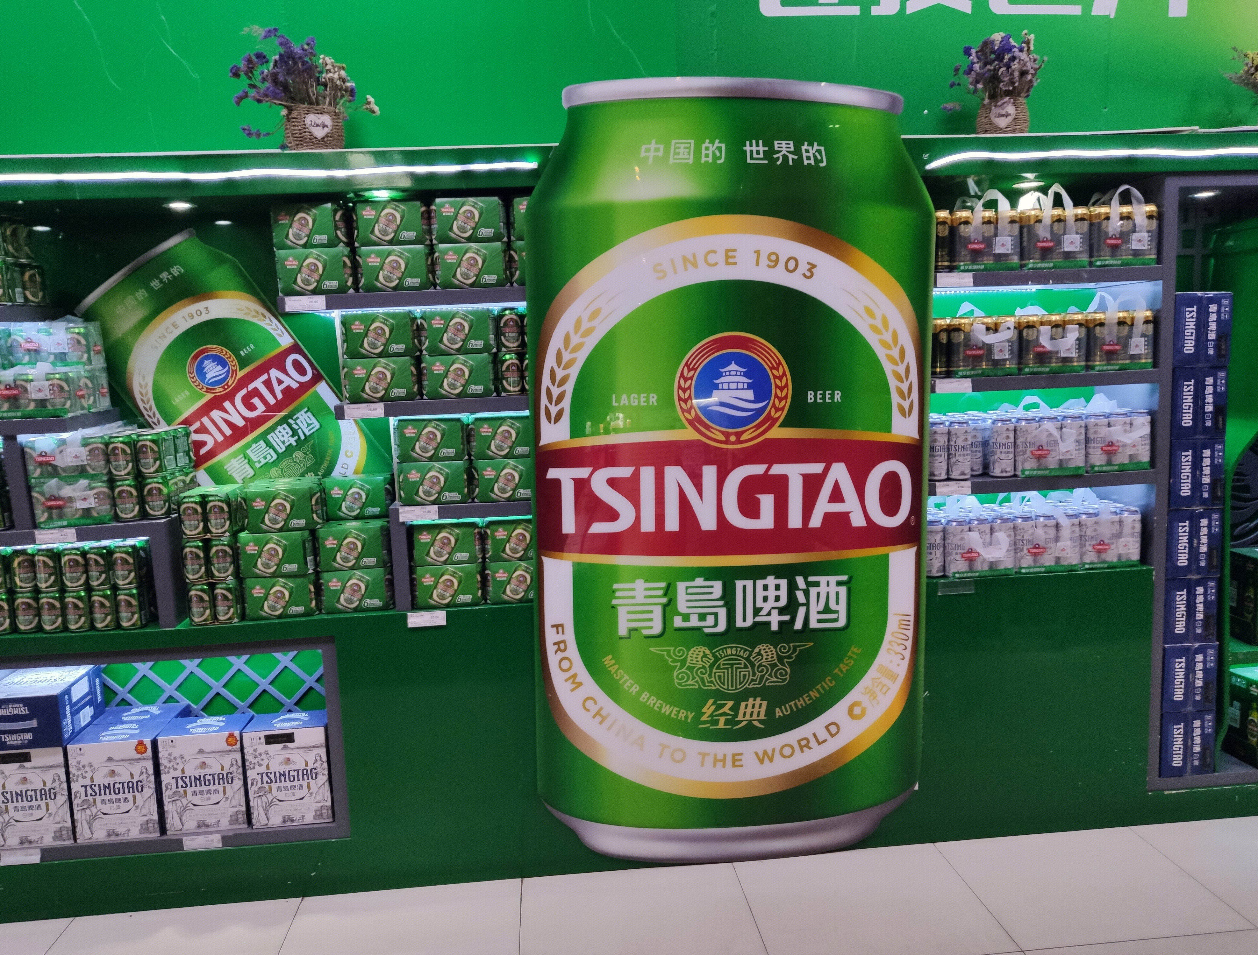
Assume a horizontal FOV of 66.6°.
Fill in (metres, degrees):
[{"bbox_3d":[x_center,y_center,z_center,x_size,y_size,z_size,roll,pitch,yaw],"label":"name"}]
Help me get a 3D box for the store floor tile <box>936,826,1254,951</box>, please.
[{"bbox_3d":[1.230,1.105,2.598,0.605,0.012,0.533,-3,7,-5],"label":"store floor tile"}]

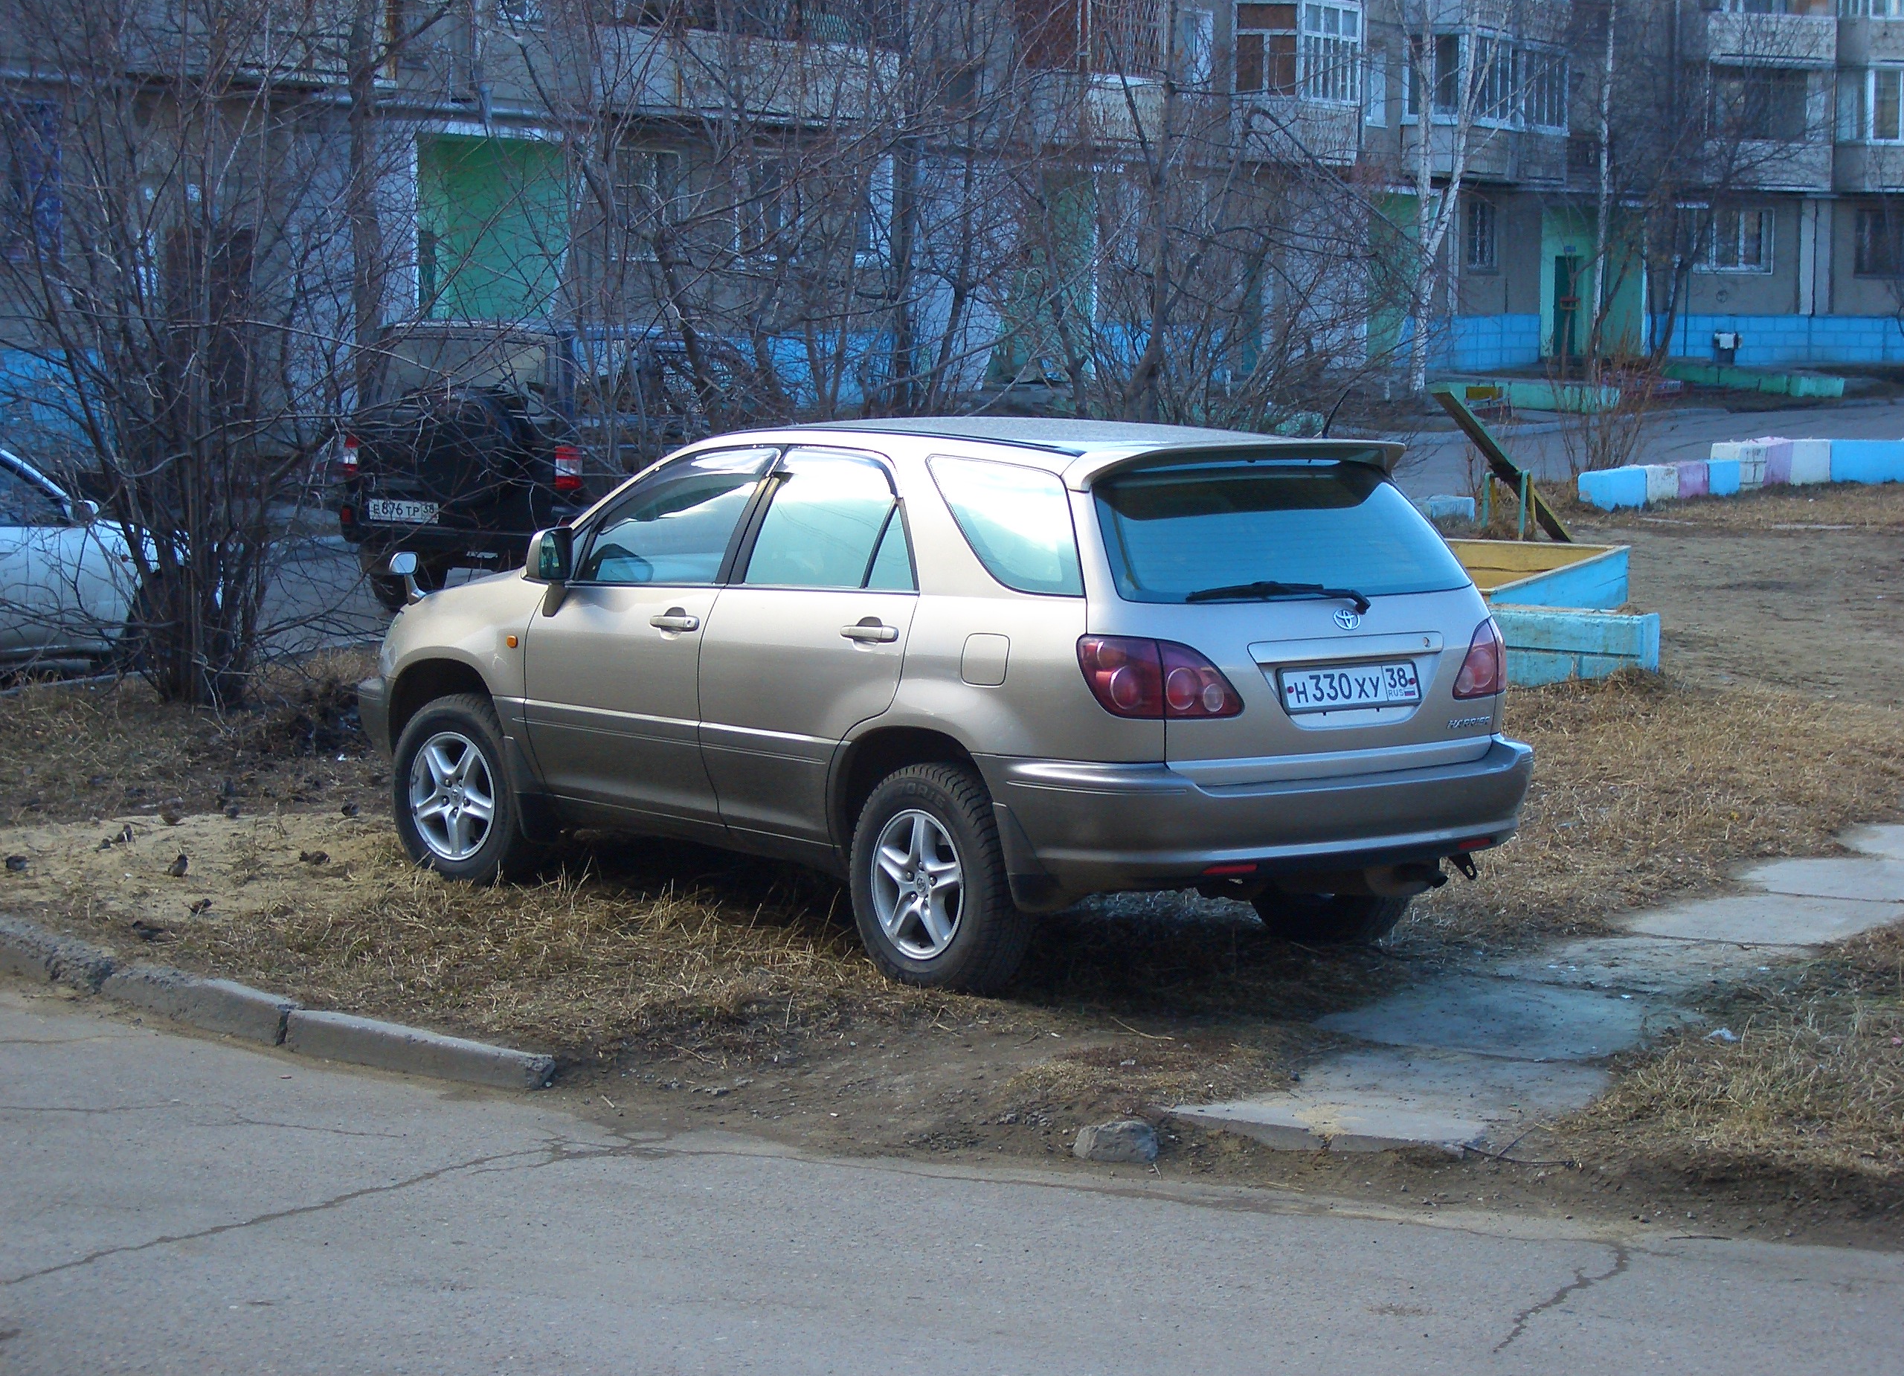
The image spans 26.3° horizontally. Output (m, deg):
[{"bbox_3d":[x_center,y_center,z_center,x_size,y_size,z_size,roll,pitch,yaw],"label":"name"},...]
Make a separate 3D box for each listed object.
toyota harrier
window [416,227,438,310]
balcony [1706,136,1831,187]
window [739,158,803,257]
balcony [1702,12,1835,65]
[{"bbox_3d":[-0.193,-0.035,13.713,1.860,1.680,4.580,-4,7,-38],"label":"toyota harrier"},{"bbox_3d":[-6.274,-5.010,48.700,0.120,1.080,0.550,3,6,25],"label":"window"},{"bbox_3d":[17.646,-11.527,89.435,3.400,1.100,1.100,-3,6,-29],"label":"balcony"},{"bbox_3d":[-2.452,-6.492,55.000,0.150,1.400,1.800,3,6,25],"label":"window"},{"bbox_3d":[17.630,-14.226,89.435,3.400,1.100,1.100,-3,6,-29],"label":"balcony"}]

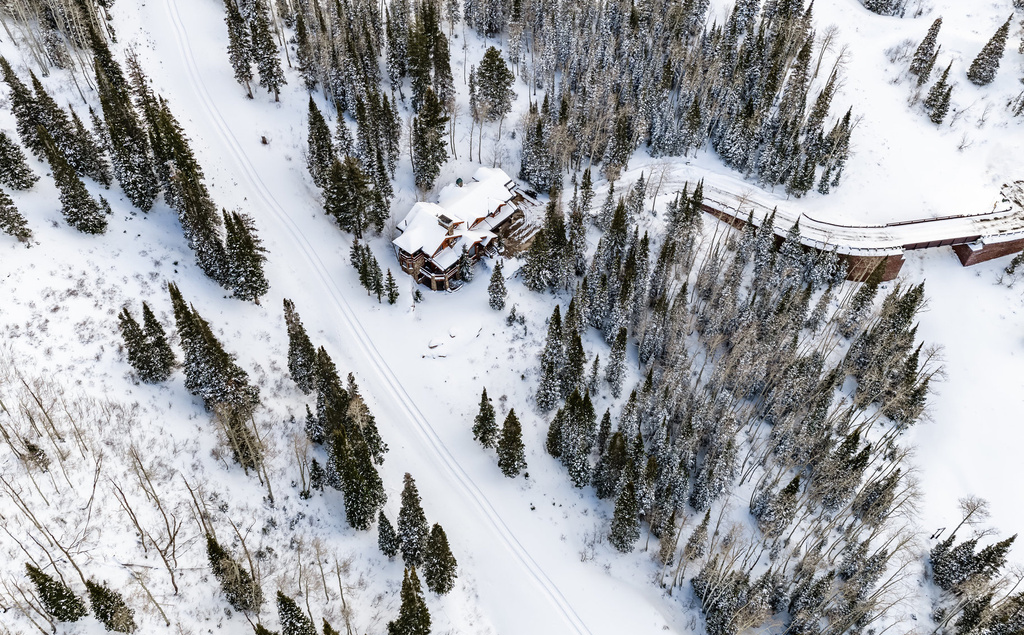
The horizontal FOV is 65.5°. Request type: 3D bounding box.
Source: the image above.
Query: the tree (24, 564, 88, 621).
[{"bbox_3d":[-72.560,42.570,124.560,5.800,15.300,5.800,1,44,0],"label":"tree"}]

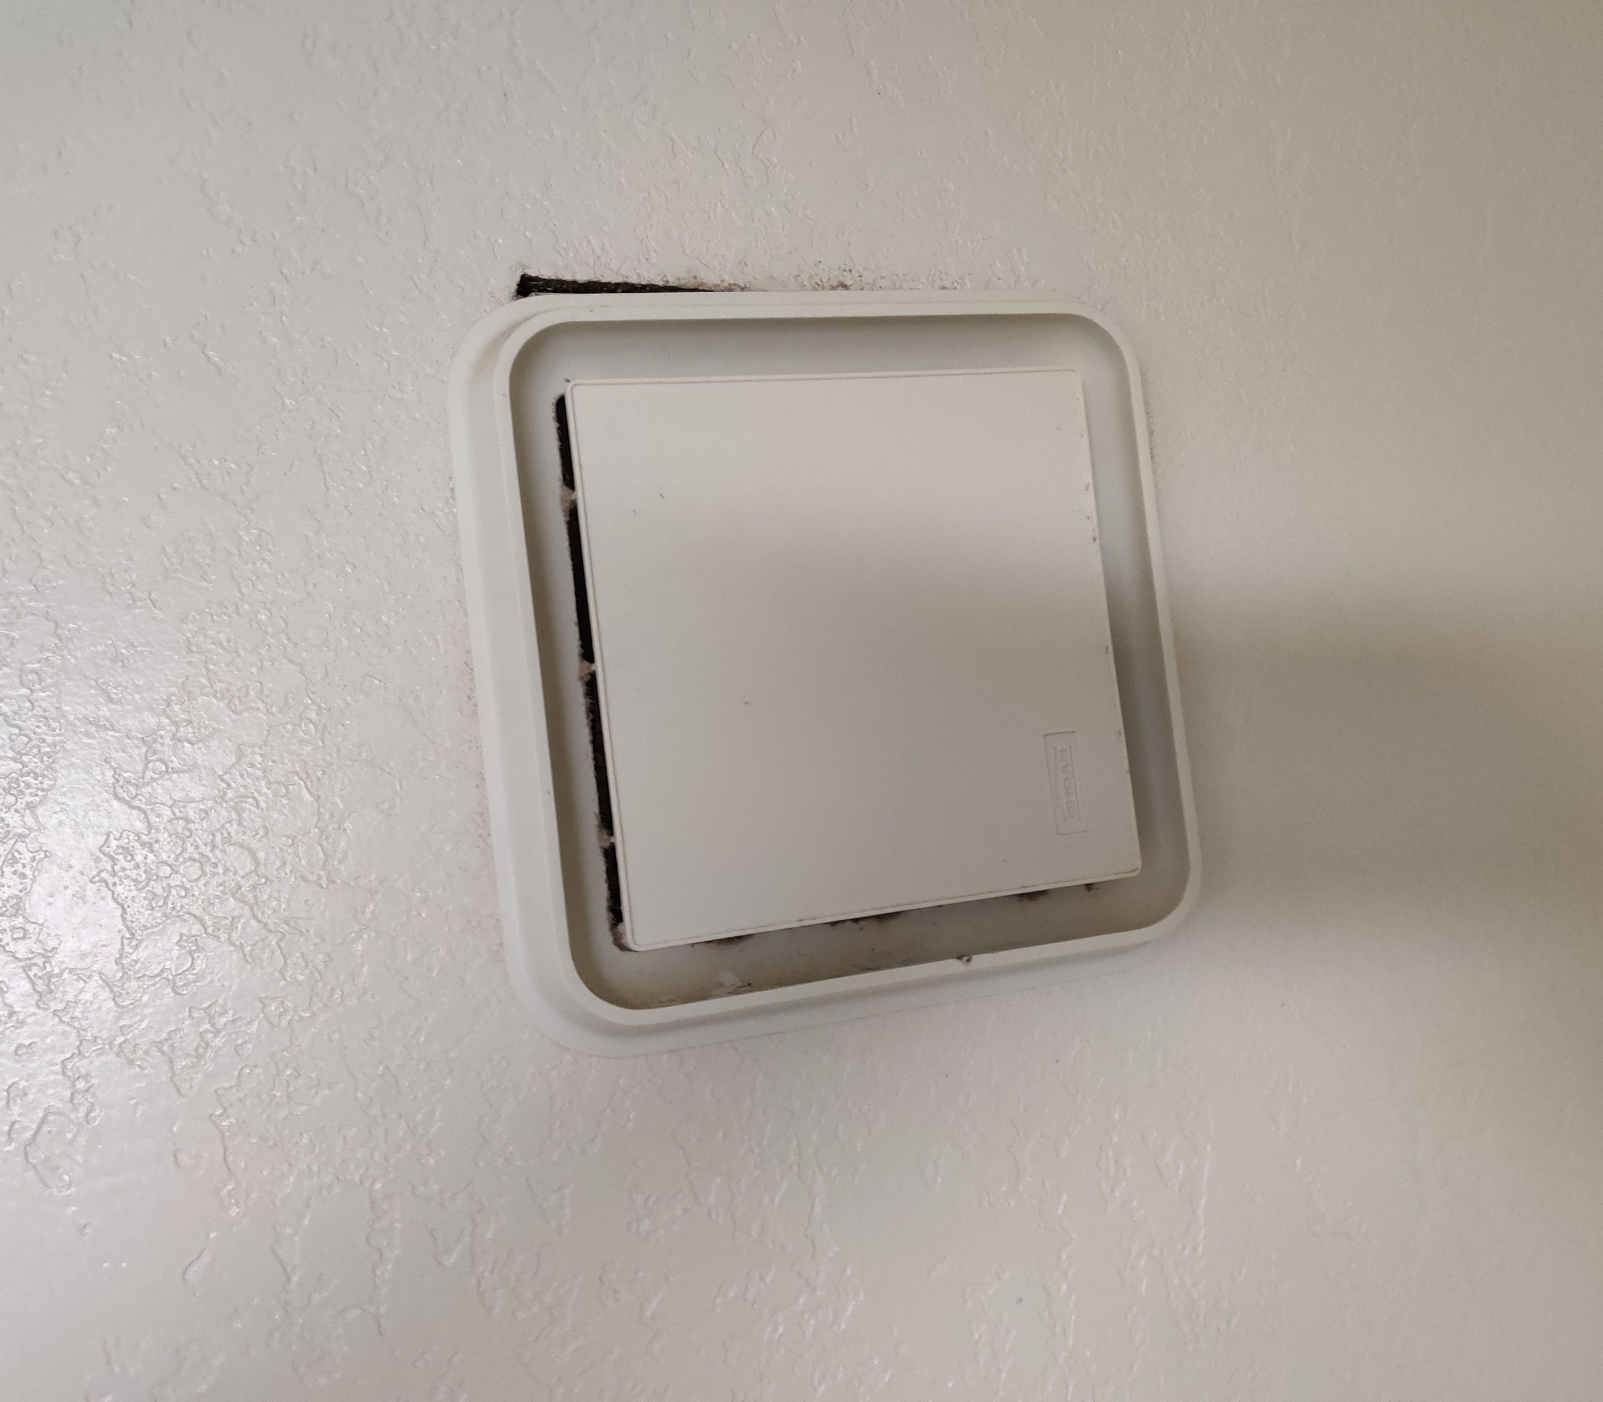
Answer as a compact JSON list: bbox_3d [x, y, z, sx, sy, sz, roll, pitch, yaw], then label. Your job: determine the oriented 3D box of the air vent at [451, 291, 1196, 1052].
[{"bbox_3d":[0.018,-0.018,0.469,0.238,0.025,0.240,-6,-93,-18],"label":"air vent"}]

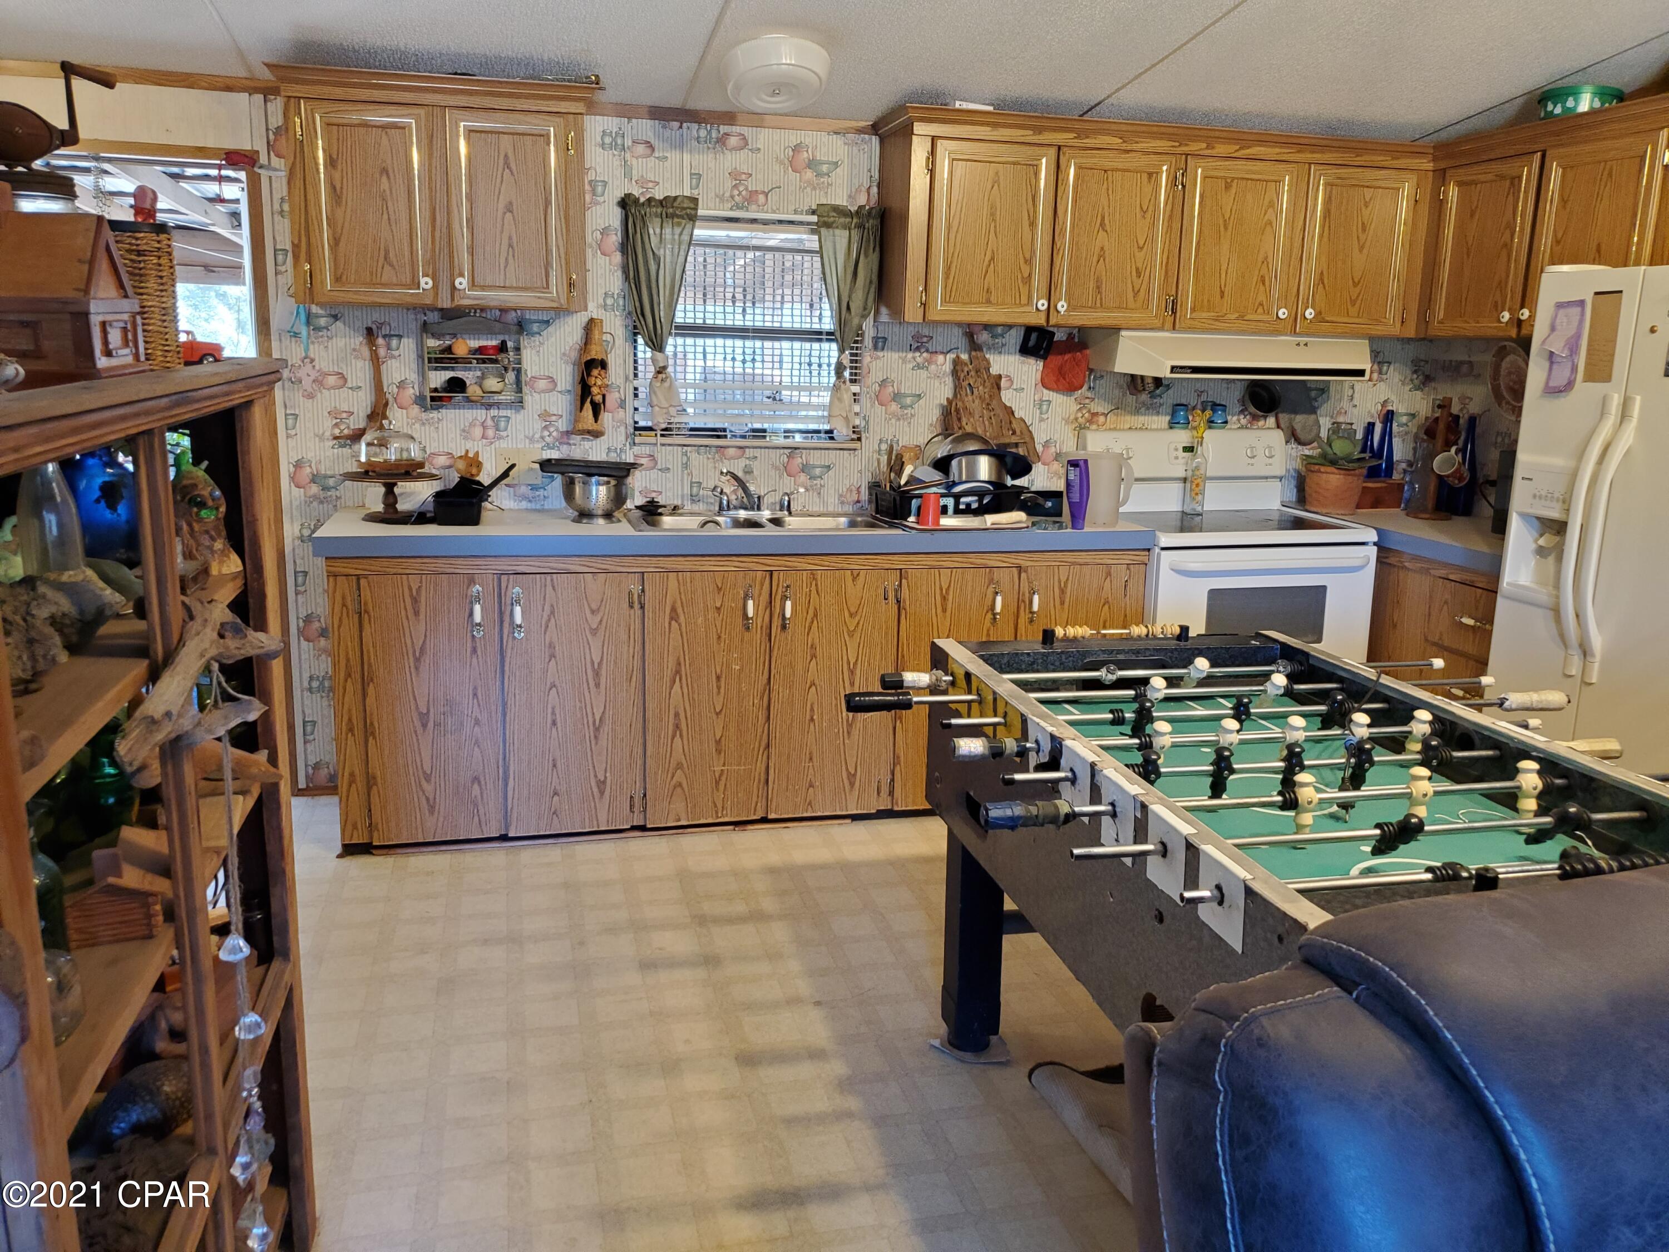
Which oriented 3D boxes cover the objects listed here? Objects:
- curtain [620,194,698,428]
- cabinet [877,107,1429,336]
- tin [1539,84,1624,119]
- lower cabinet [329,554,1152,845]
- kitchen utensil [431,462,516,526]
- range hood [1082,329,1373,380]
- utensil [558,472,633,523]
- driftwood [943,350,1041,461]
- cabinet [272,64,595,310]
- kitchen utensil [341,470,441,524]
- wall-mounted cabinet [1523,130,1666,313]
[{"bbox_3d":[-0.537,-0.966,3.897,0.230,0.700,0.080,-2,12,-13],"label":"curtain"},{"bbox_3d":[1.034,-1.271,4.059,1.815,0.614,0.385,-2,12,-13],"label":"cabinet"},{"bbox_3d":[2.192,-1.509,3.696,0.251,0.113,0.251,1,12,0],"label":"tin"},{"bbox_3d":[-0.264,0.147,3.962,2.400,0.850,0.555,-2,12,-13],"label":"lower cabinet"},{"bbox_3d":[-1.049,-0.393,3.676,0.230,0.170,0.230,-2,12,-13],"label":"kitchen utensil"},{"bbox_3d":[1.347,-0.904,4.196,0.921,0.131,0.426,-2,13,-14],"label":"range hood"},{"bbox_3d":[-0.707,-0.384,3.717,0.216,0.145,0.216,-2,13,-14],"label":"utensil"},{"bbox_3d":[0.527,-0.761,4.202,0.375,0.420,0.090,-2,12,-13],"label":"driftwood"},{"bbox_3d":[-1.101,-1.195,3.540,0.824,0.588,0.363,-2,13,-14],"label":"cabinet"},{"bbox_3d":[-1.283,-0.376,3.645,0.285,0.145,0.285,-2,12,-13],"label":"kitchen utensil"},{"bbox_3d":[2.259,-1.092,3.554,0.343,0.549,0.402,-2,13,-14],"label":"wall-mounted cabinet"}]

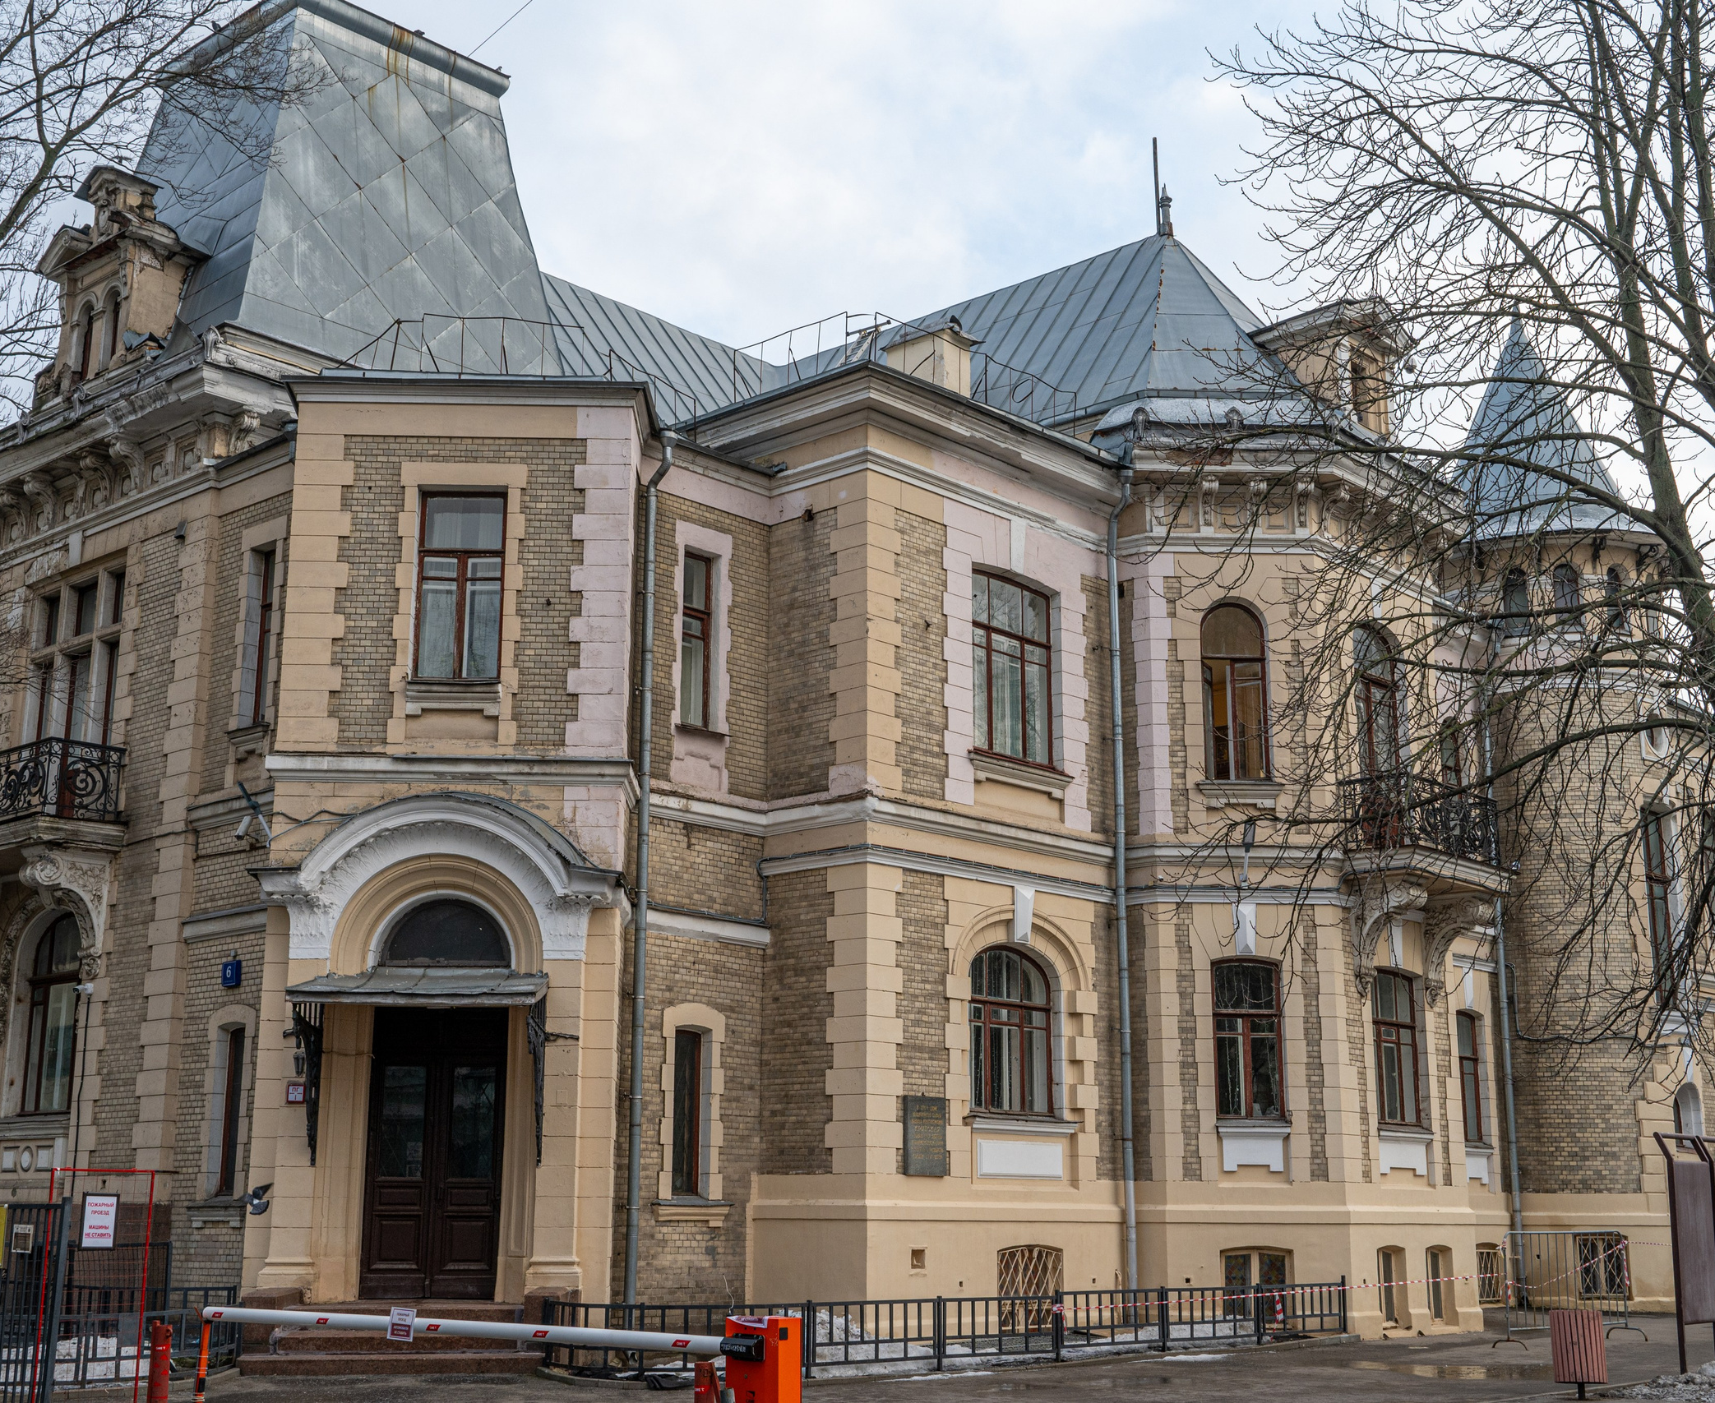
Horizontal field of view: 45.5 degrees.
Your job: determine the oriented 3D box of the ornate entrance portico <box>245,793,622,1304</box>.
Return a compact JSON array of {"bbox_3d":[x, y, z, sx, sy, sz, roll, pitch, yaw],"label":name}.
[{"bbox_3d":[-4.582,3.687,22.164,3.970,5.387,1.150,1,-14,-2],"label":"ornate entrance portico"}]

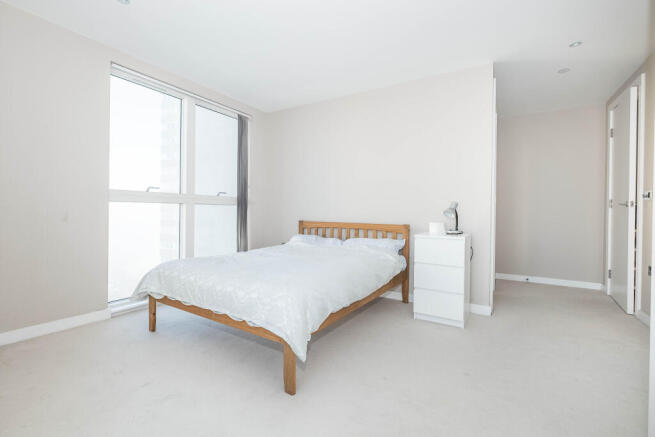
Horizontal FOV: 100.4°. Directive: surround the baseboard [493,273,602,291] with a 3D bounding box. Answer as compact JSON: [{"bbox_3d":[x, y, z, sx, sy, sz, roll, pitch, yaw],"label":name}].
[{"bbox_3d":[3.037,0.879,3.796,1.211,0.100,0.020,1,0,23],"label":"baseboard"}]

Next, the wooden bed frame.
[{"bbox_3d":[-0.268,0.479,2.606,1.516,0.847,1.937,1,0,33],"label":"wooden bed frame"}]

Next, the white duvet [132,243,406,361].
[{"bbox_3d":[-0.344,0.502,2.518,1.686,0.400,1.807,1,0,33],"label":"white duvet"}]

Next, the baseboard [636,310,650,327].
[{"bbox_3d":[2.860,0.886,2.458,0.020,0.100,0.287,1,0,34],"label":"baseboard"}]

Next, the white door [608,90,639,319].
[{"bbox_3d":[3.176,-0.171,2.935,0.050,2.195,0.783,1,0,37],"label":"white door"}]

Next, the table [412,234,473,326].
[{"bbox_3d":[1.090,0.537,2.574,0.405,0.760,0.490,1,0,31],"label":"table"}]

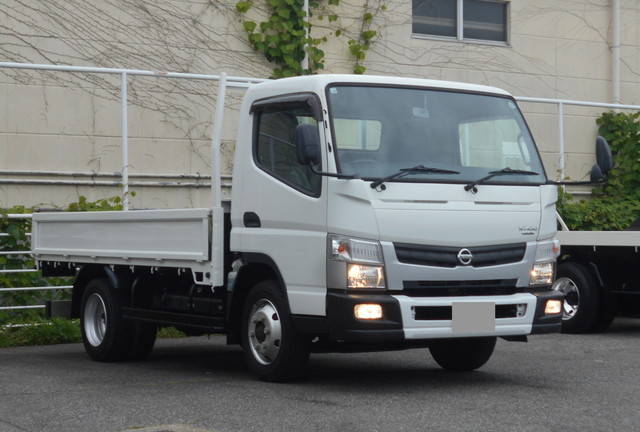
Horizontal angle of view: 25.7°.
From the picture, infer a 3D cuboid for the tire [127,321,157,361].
[{"bbox_3d":[-1.671,0.904,12.325,0.205,0.720,0.720,1,-2,-33],"label":"tire"}]

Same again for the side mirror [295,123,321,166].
[{"bbox_3d":[-0.076,-0.446,8.882,0.180,0.270,0.090,1,-1,-13],"label":"side mirror"}]

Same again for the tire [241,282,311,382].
[{"bbox_3d":[-0.310,0.805,9.849,0.205,0.720,0.720,1,-2,-33],"label":"tire"}]

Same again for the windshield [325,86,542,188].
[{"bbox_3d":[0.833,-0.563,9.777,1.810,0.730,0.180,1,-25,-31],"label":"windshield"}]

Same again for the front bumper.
[{"bbox_3d":[0.951,0.673,9.555,1.960,0.340,0.310,1,-1,-31],"label":"front bumper"}]

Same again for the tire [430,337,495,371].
[{"bbox_3d":[1.080,0.830,10.739,0.205,0.720,0.720,1,-2,-33],"label":"tire"}]

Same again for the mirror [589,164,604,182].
[{"bbox_3d":[1.974,-0.306,10.051,0.090,0.140,0.140,-2,-3,38],"label":"mirror"}]

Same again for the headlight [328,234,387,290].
[{"bbox_3d":[0.237,0.297,9.056,0.380,0.340,0.180,1,-2,-33],"label":"headlight"}]

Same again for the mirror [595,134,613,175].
[{"bbox_3d":[2.058,-0.442,10.182,0.090,0.280,0.180,0,-1,34],"label":"mirror"}]

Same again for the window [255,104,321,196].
[{"bbox_3d":[-0.220,-0.454,9.743,0.060,0.660,0.930,7,-4,-31],"label":"window"}]

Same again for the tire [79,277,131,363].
[{"bbox_3d":[-1.860,0.901,12.203,0.205,0.720,0.720,1,-2,-33],"label":"tire"}]

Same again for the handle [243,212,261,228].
[{"bbox_3d":[-0.477,0.028,10.021,0.060,0.110,0.250,1,-1,-31],"label":"handle"}]

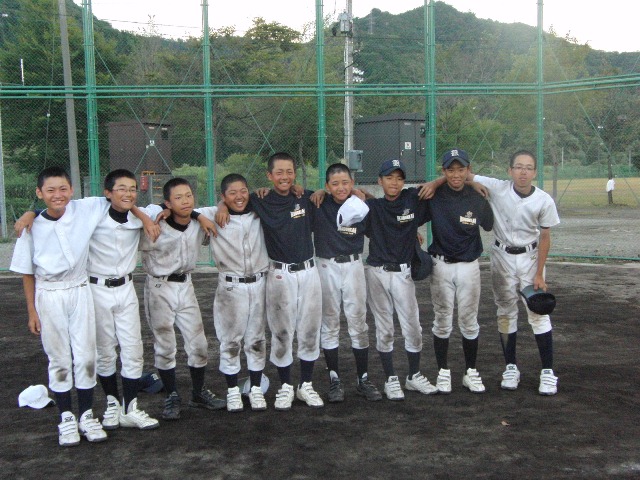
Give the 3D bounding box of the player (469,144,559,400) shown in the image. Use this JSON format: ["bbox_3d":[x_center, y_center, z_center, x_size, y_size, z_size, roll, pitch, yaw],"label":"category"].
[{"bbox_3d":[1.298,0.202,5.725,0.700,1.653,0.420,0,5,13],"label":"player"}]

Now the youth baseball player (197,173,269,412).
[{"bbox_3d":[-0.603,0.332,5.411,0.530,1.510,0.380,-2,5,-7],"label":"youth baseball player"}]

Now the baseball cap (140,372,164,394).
[{"bbox_3d":[-1.220,0.994,5.894,0.250,0.130,0.180,2,6,35],"label":"baseball cap"}]

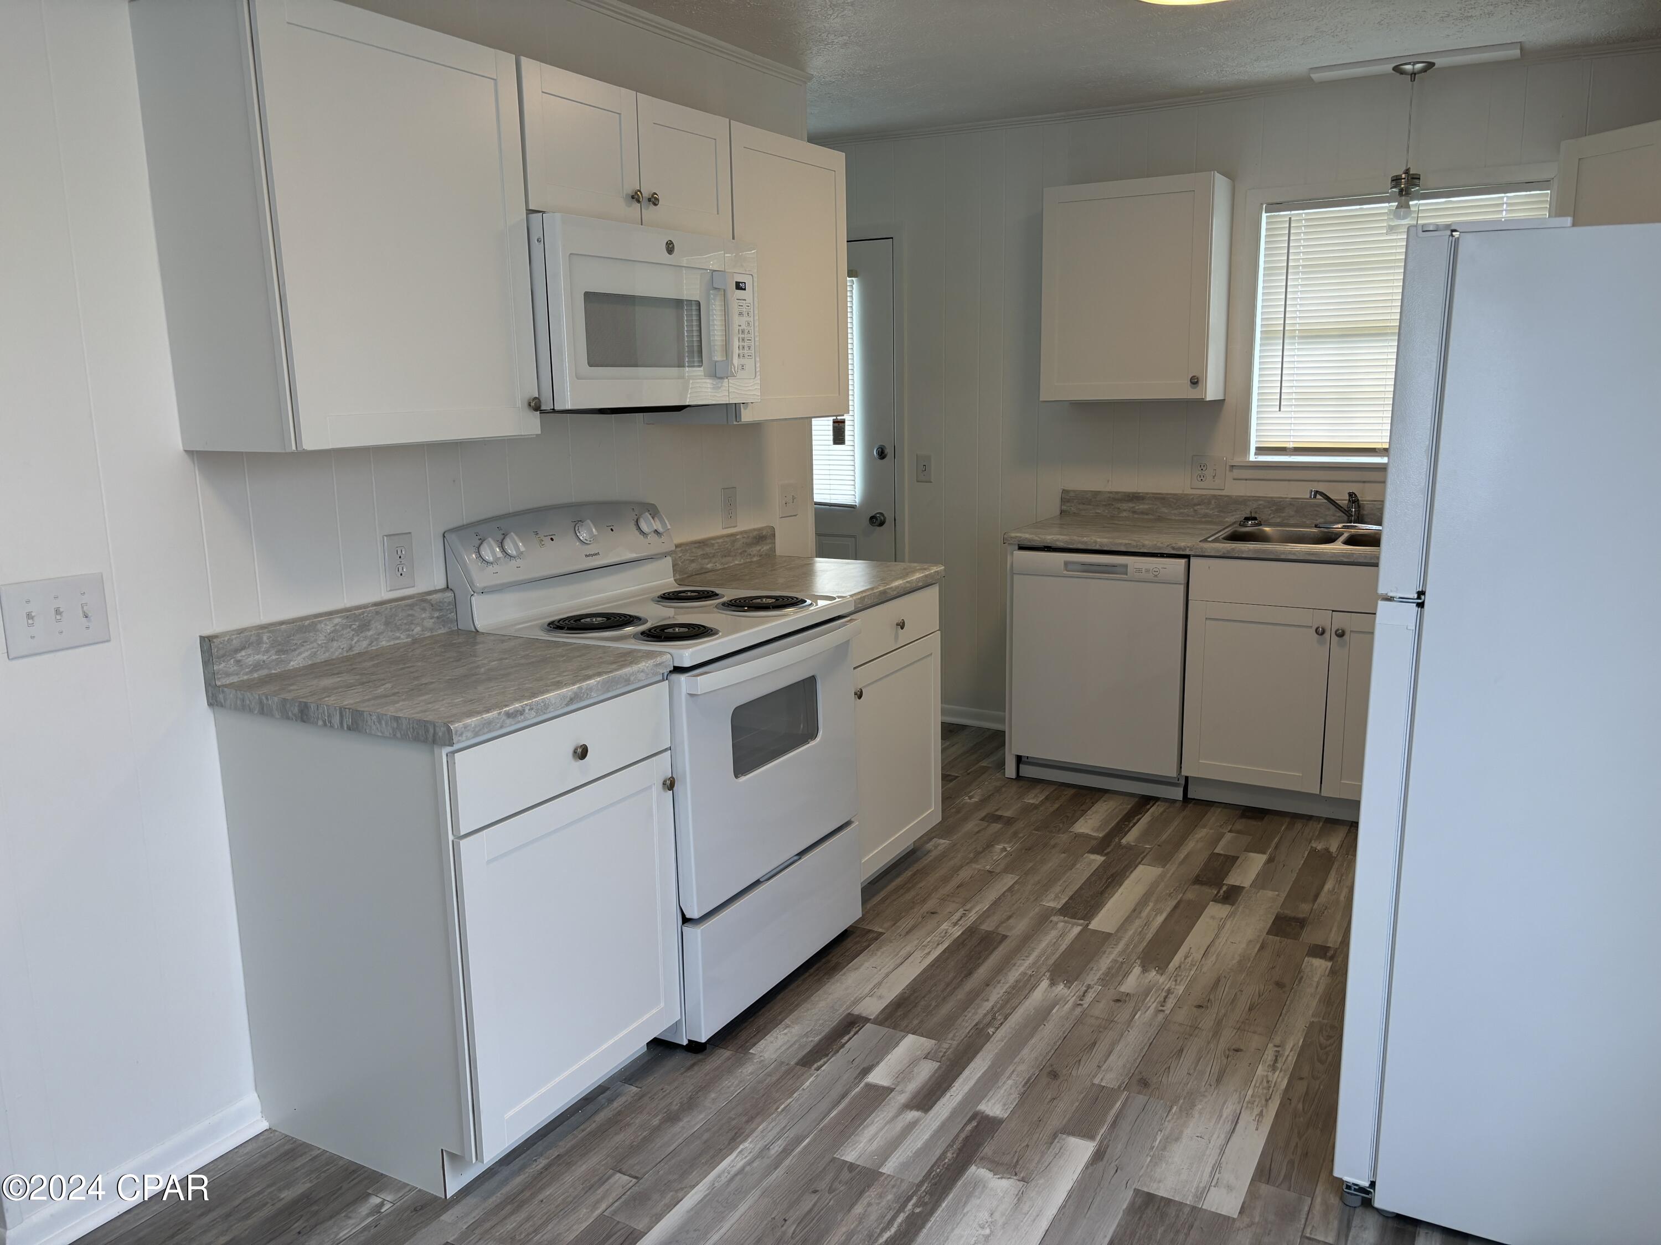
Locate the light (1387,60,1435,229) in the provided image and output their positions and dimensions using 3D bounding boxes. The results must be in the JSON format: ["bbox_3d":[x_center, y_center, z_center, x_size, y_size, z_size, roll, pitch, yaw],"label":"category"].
[{"bbox_3d":[1.866,-1.528,4.033,0.127,0.515,0.127,5,12,29],"label":"light"}]

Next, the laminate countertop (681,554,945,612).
[{"bbox_3d":[-0.077,-0.126,3.630,0.630,0.041,0.605,5,12,29],"label":"laminate countertop"}]

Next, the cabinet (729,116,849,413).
[{"bbox_3d":[-0.234,-0.966,3.564,0.322,0.755,0.610,5,12,29],"label":"cabinet"}]

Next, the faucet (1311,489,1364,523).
[{"bbox_3d":[1.760,-0.398,4.341,0.225,0.125,0.060,-6,12,-22],"label":"faucet"}]

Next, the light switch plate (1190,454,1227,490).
[{"bbox_3d":[1.421,-0.561,4.687,0.120,0.118,0.010,5,12,29],"label":"light switch plate"}]

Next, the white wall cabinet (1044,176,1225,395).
[{"bbox_3d":[1.112,-1.192,4.534,0.603,0.764,0.325,5,12,29],"label":"white wall cabinet"}]

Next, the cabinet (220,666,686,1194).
[{"bbox_3d":[-0.746,0.561,2.562,0.630,0.878,0.599,5,12,29],"label":"cabinet"}]

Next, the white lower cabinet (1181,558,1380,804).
[{"bbox_3d":[1.748,0.178,4.280,0.906,0.868,0.612,5,12,29],"label":"white lower cabinet"}]

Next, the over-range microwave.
[{"bbox_3d":[-0.529,-0.707,2.947,0.410,0.404,0.756,5,12,29],"label":"over-range microwave"}]

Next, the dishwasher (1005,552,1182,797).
[{"bbox_3d":[1.072,0.135,4.630,0.610,0.866,0.598,5,12,29],"label":"dishwasher"}]

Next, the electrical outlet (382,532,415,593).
[{"bbox_3d":[-0.945,-0.133,2.739,0.008,0.118,0.072,5,12,29],"label":"electrical outlet"}]

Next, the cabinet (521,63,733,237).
[{"bbox_3d":[-0.573,-1.060,2.900,0.325,0.304,0.756,5,12,29],"label":"cabinet"}]

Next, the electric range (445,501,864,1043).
[{"bbox_3d":[-0.381,0.304,3.096,0.690,1.166,0.757,5,12,29],"label":"electric range"}]

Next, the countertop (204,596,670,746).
[{"bbox_3d":[-0.746,0.065,2.450,0.630,0.132,0.608,5,12,29],"label":"countertop"}]

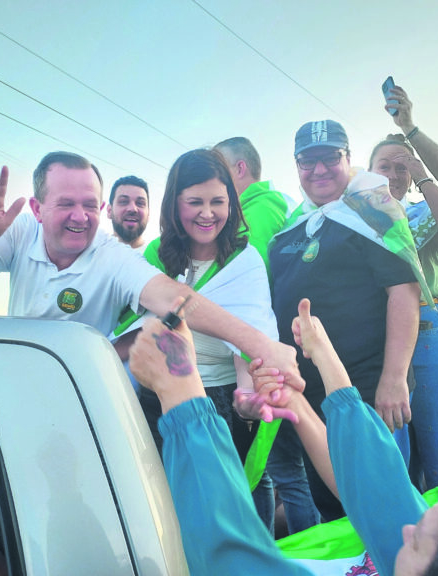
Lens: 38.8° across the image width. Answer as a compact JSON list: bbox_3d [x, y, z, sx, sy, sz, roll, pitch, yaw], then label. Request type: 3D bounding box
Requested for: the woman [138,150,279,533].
[{"bbox_3d":[0.000,0.390,1.760,0.500,1.600,0.380,-3,-4,-3],"label":"woman"}]

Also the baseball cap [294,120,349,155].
[{"bbox_3d":[0.323,-0.472,1.960,0.175,0.135,0.250,-5,1,10],"label":"baseball cap"}]

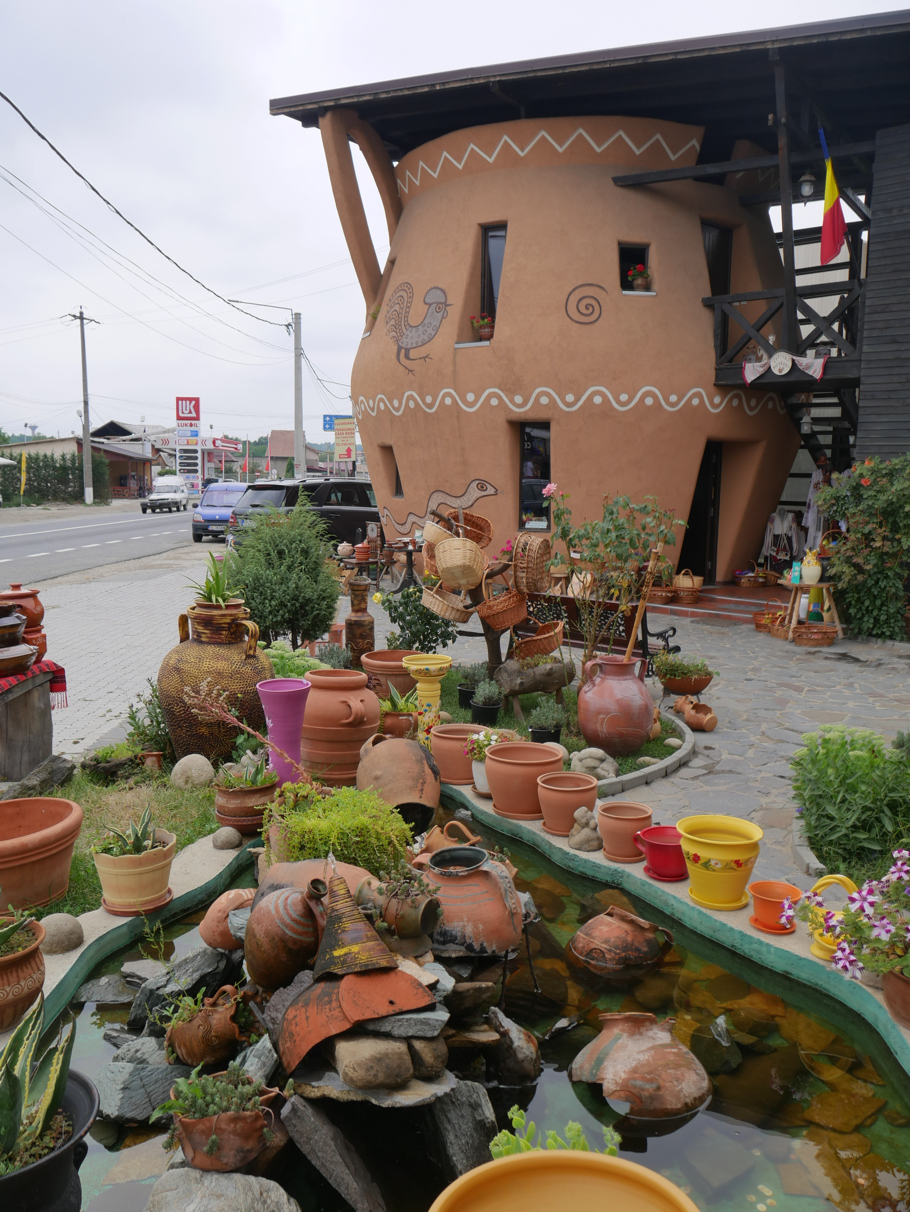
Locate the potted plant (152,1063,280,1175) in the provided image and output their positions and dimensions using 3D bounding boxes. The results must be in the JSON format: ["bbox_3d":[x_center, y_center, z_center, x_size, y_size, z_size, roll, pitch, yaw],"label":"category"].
[{"bbox_3d":[-0.623,1.346,2.580,0.310,0.250,0.260,-1,7,-6],"label":"potted plant"}]

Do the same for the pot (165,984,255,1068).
[{"bbox_3d":[-0.687,1.184,2.758,0.215,0.180,0.165,-29,6,6],"label":"pot"}]

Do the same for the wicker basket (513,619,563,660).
[{"bbox_3d":[0.603,0.257,7.100,0.400,0.200,0.280,-26,18,-8],"label":"wicker basket"}]

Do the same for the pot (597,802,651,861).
[{"bbox_3d":[0.746,0.999,4.313,0.237,0.200,0.237,0,7,0],"label":"pot"}]

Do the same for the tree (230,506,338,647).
[{"bbox_3d":[-1.586,-0.212,9.239,1.020,1.469,1.000,-1,7,-10],"label":"tree"}]

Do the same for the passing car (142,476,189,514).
[{"bbox_3d":[-15.508,-5.956,52.500,1.700,1.930,4.400,0,7,-3],"label":"passing car"}]

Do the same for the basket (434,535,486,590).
[{"bbox_3d":[0.041,-0.307,7.000,0.350,0.270,0.330,-6,-35,-11],"label":"basket"}]

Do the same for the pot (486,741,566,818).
[{"bbox_3d":[0.345,0.876,4.892,0.387,0.299,0.387,0,7,0],"label":"pot"}]

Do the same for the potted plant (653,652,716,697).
[{"bbox_3d":[1.703,0.504,7.306,0.440,0.295,0.400,1,7,0],"label":"potted plant"}]

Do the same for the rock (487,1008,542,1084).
[{"bbox_3d":[0.176,1.313,2.903,0.145,0.200,0.140,-8,7,1],"label":"rock"}]

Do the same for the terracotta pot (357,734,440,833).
[{"bbox_3d":[-0.277,0.865,4.780,0.410,0.410,0.430,-15,42,-7],"label":"terracotta pot"}]

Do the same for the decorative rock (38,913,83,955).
[{"bbox_3d":[-1.395,1.161,3.470,0.155,0.120,0.145,-2,7,-23],"label":"decorative rock"}]

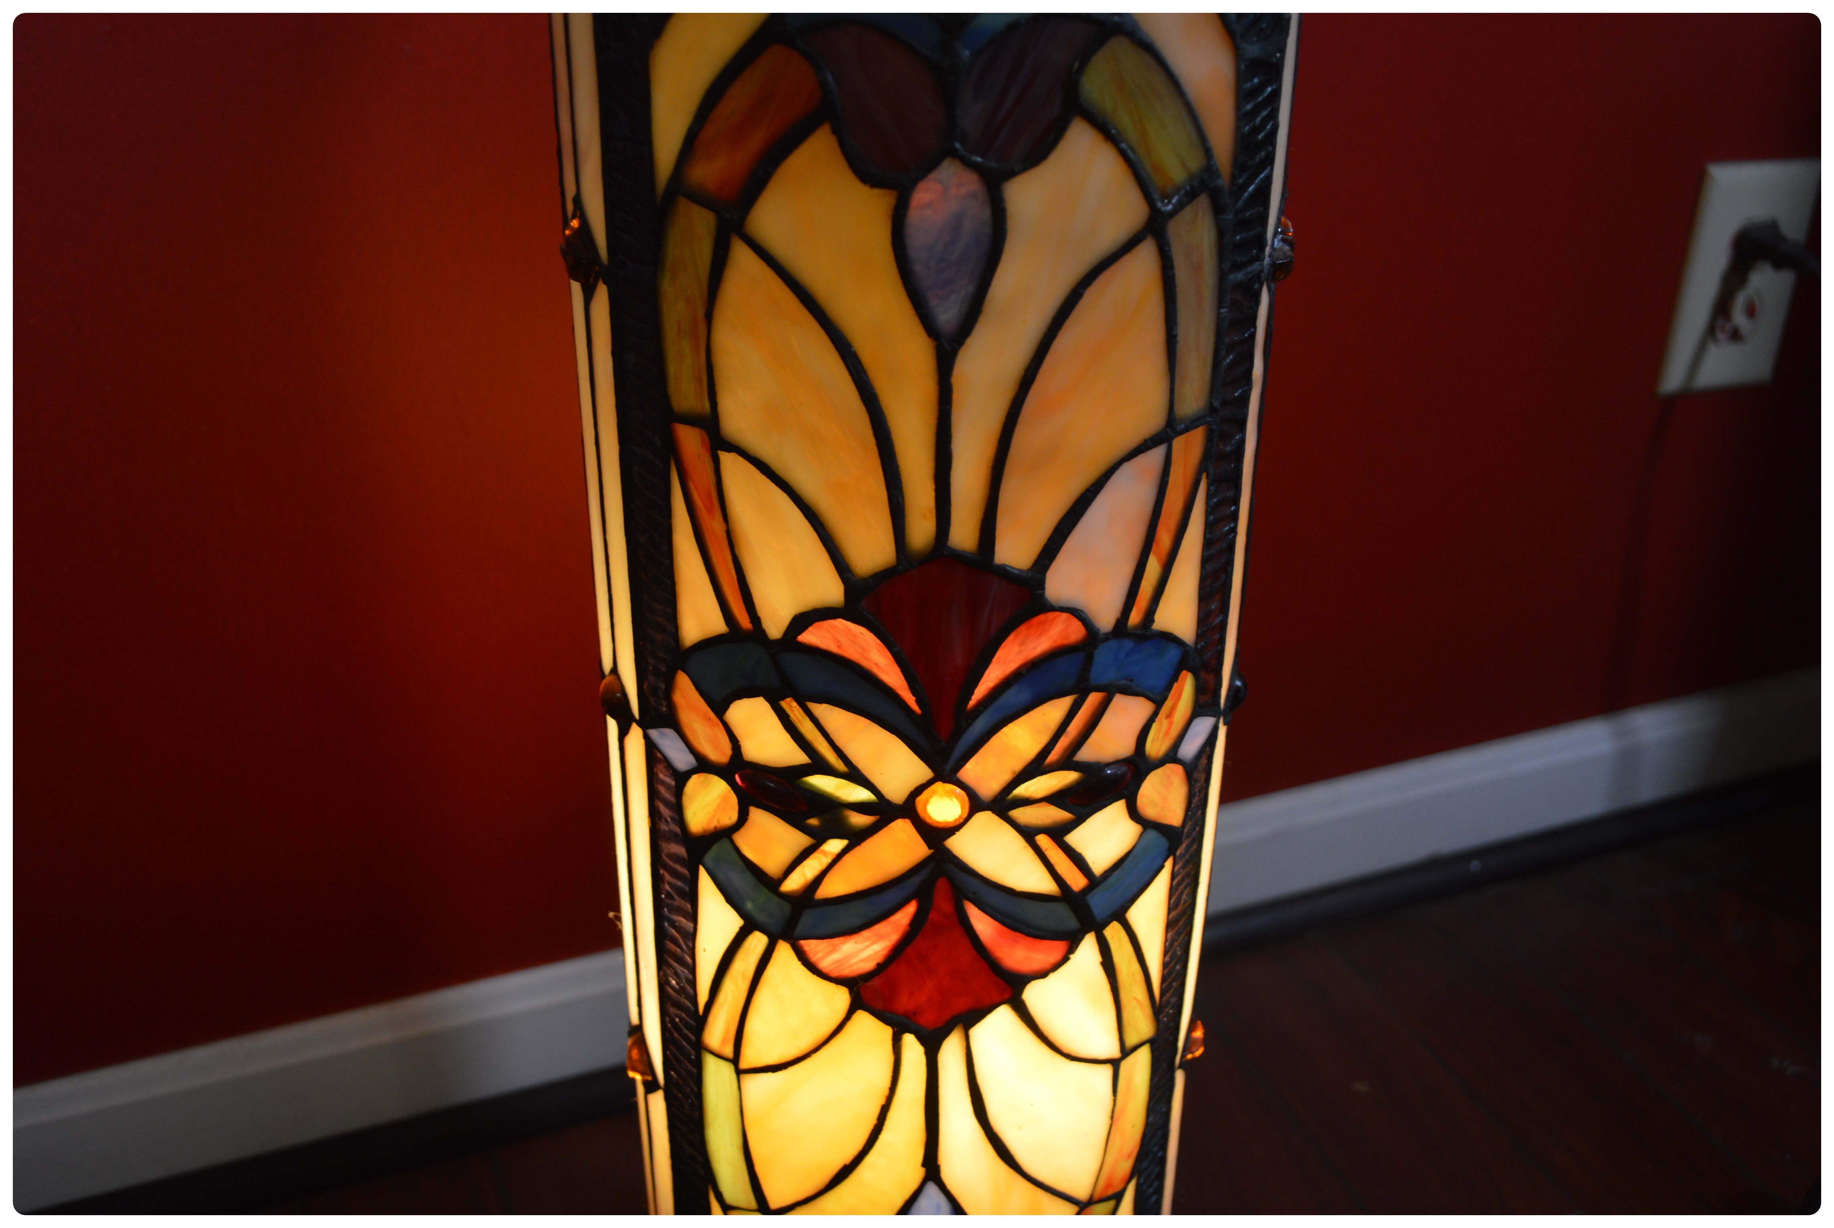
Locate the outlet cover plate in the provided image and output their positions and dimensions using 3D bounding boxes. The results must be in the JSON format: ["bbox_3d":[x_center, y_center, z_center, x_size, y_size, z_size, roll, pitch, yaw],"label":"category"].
[{"bbox_3d":[0.396,-0.159,0.950,0.071,0.115,0.009,-9,30,-19],"label":"outlet cover plate"}]

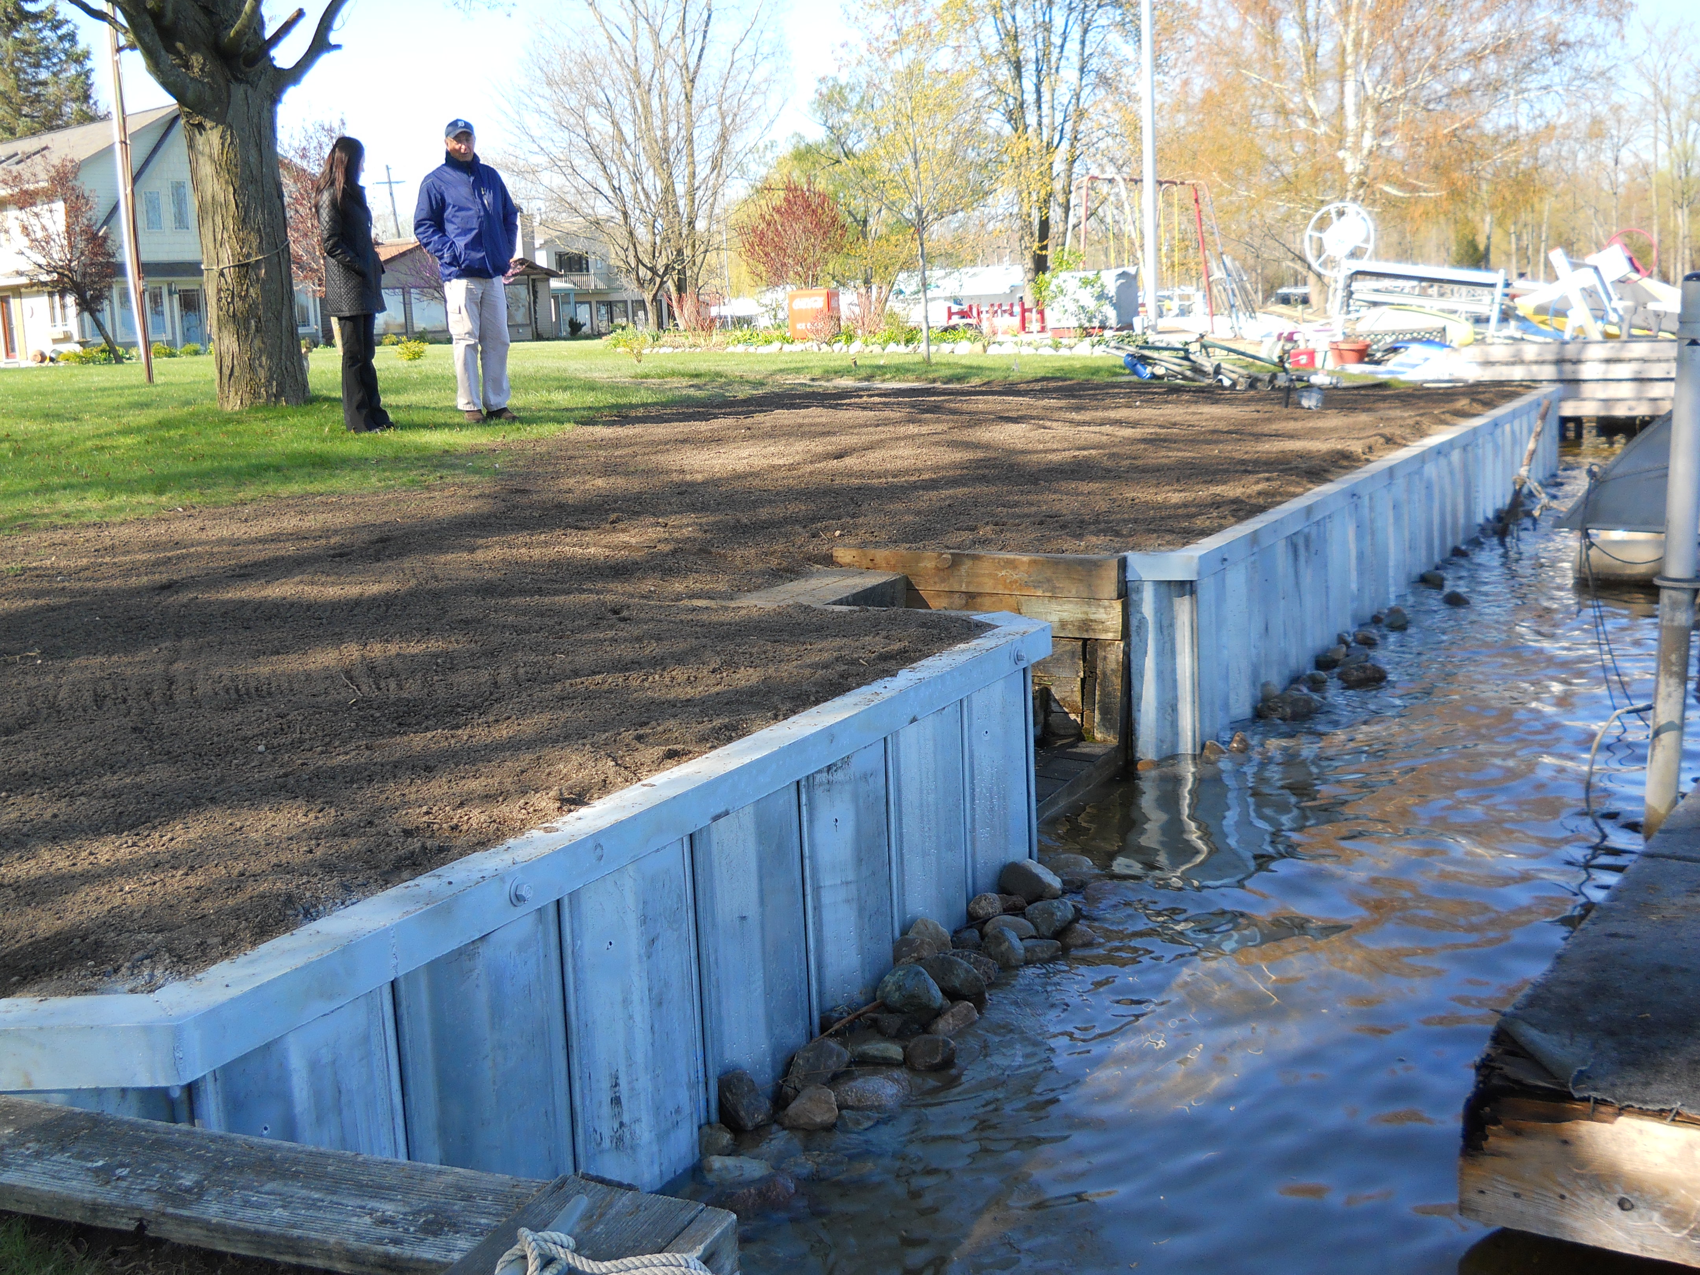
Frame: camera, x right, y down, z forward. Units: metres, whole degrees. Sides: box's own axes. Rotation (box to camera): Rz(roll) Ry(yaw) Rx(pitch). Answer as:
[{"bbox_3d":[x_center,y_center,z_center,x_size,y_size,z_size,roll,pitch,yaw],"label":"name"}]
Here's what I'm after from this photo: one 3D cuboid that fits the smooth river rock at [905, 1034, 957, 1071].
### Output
[{"bbox_3d":[0.189,0.967,4.236,0.120,0.085,0.105,-1,11,2],"label":"smooth river rock"}]

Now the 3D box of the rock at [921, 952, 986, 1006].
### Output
[{"bbox_3d":[0.255,0.859,4.562,0.175,0.125,0.130,4,12,27],"label":"rock"}]

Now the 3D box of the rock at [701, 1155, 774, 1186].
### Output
[{"bbox_3d":[-0.235,1.107,3.761,0.148,0.068,0.095,4,12,27],"label":"rock"}]

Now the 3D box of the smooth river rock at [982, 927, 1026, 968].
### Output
[{"bbox_3d":[0.422,0.850,4.979,0.122,0.115,0.120,-2,10,5],"label":"smooth river rock"}]

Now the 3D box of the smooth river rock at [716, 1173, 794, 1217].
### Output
[{"bbox_3d":[-0.196,1.169,3.802,0.178,0.095,0.135,-3,10,-4],"label":"smooth river rock"}]

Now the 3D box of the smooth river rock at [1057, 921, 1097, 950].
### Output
[{"bbox_3d":[0.646,0.849,5.153,0.122,0.080,0.100,-1,10,7],"label":"smooth river rock"}]

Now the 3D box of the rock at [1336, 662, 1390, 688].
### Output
[{"bbox_3d":[2.380,0.179,8.424,0.235,0.125,0.175,0,10,16],"label":"rock"}]

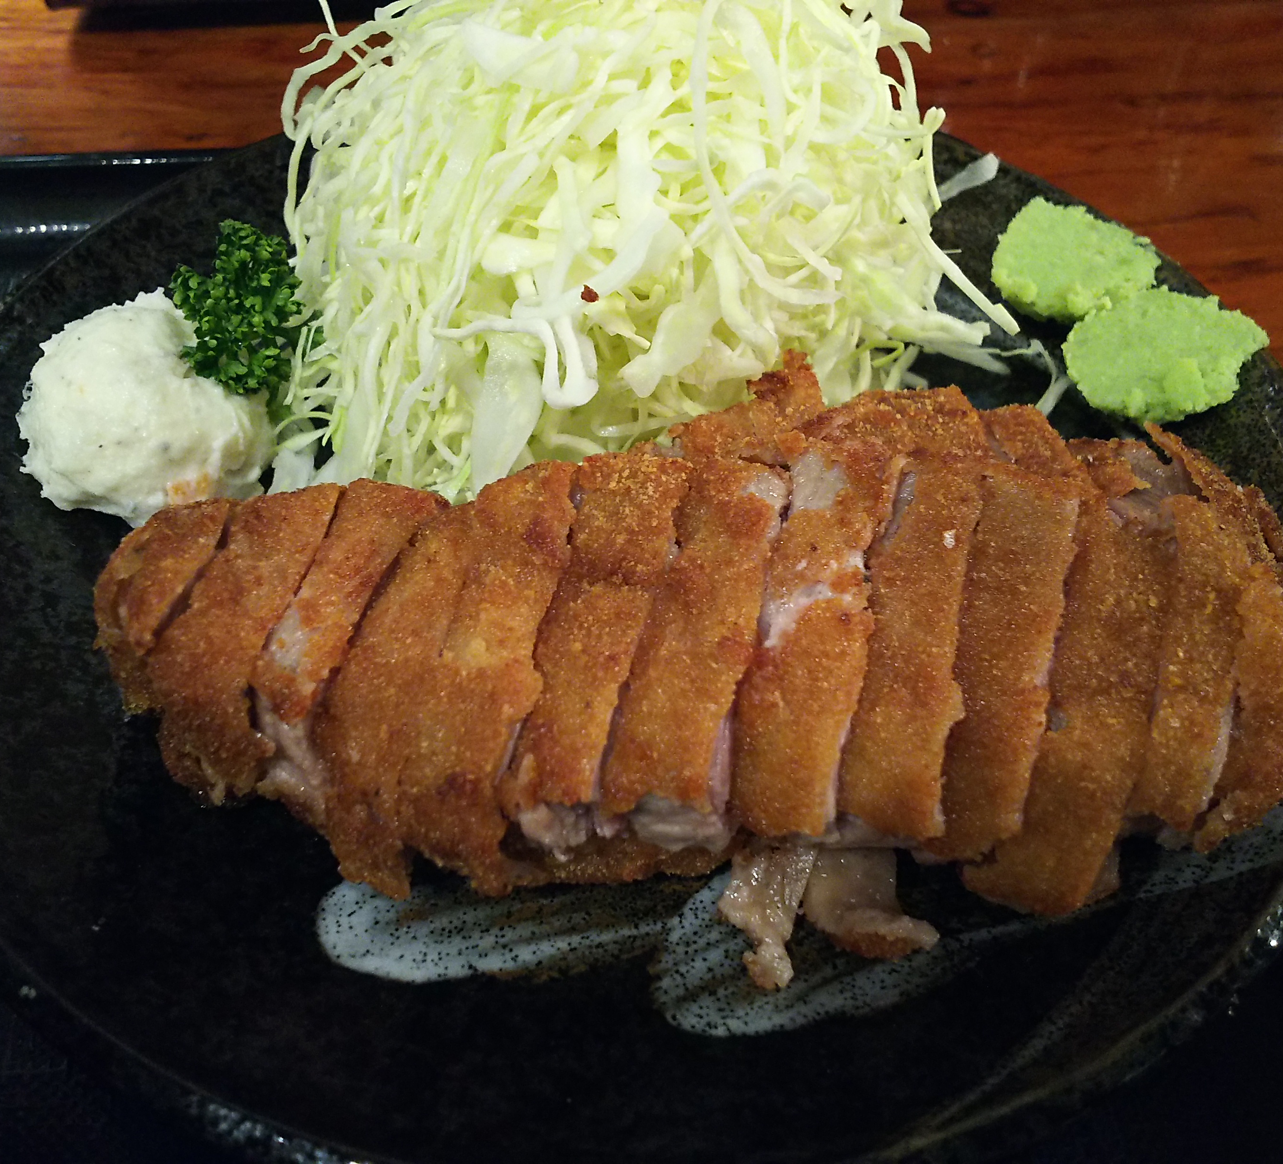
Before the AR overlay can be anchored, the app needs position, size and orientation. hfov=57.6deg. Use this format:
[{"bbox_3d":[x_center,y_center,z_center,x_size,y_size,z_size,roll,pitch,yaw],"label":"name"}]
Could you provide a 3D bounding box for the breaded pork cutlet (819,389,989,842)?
[{"bbox_3d":[0.047,0.001,0.203,0.016,0.022,0.085,12,51,9],"label":"breaded pork cutlet"}]

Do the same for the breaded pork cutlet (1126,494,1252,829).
[{"bbox_3d":[0.093,0.011,0.196,0.013,0.021,0.055,18,52,13],"label":"breaded pork cutlet"}]

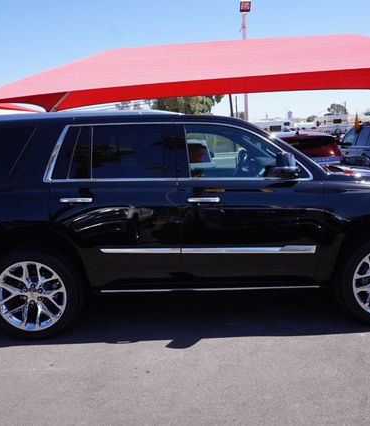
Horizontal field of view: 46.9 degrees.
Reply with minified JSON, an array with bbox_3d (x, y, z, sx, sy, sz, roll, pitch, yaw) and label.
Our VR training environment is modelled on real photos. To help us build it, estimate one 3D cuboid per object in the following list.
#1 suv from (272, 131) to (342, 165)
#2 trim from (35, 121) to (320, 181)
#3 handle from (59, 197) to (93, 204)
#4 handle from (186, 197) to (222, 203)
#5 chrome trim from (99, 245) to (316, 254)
[{"bbox_3d":[3.220,-1.527,13.546,1.970,1.780,4.800,-3,9,0],"label":"suv"},{"bbox_3d":[-0.045,-0.497,3.474,2.200,0.500,0.180,0,9,0],"label":"trim"},{"bbox_3d":[-0.861,-0.100,3.387,0.265,0.045,0.060,0,9,0],"label":"handle"},{"bbox_3d":[0.152,-0.104,3.393,0.265,0.045,0.060,0,9,0],"label":"handle"},{"bbox_3d":[0.186,0.298,3.445,1.750,0.050,0.040,0,9,0],"label":"chrome trim"}]

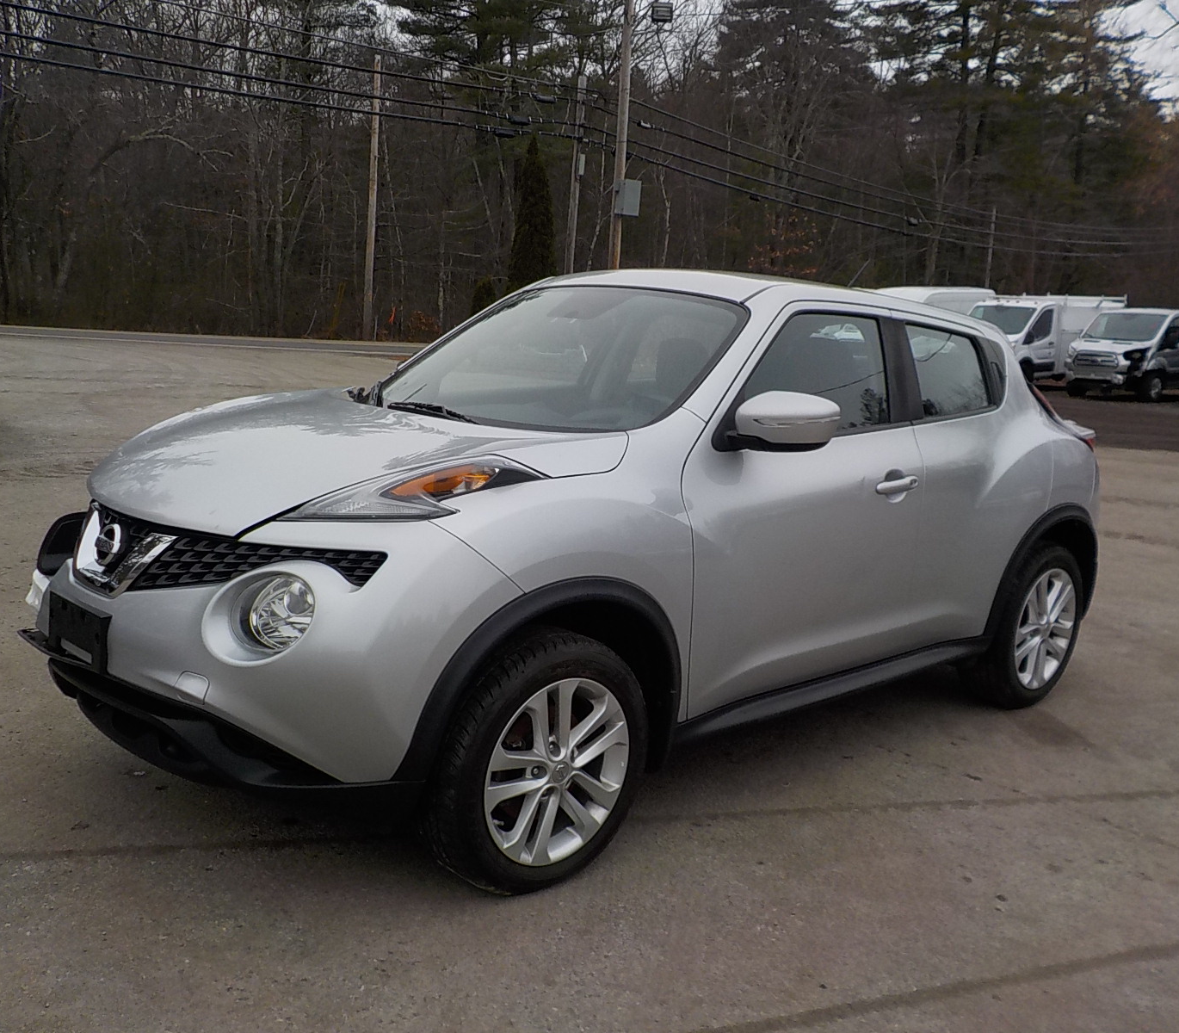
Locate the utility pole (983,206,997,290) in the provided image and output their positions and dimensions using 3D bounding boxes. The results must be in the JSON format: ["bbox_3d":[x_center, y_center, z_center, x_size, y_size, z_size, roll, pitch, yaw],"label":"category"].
[{"bbox_3d":[21.443,-12.682,64.533,0.280,7.900,0.280,4,10,0],"label":"utility pole"}]

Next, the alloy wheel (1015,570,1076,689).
[{"bbox_3d":[1.728,0.428,4.702,0.465,0.465,0.170,-6,14,-43],"label":"alloy wheel"}]

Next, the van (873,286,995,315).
[{"bbox_3d":[10.177,-5.853,37.267,5.980,2.540,2.060,-5,13,-41],"label":"van"}]

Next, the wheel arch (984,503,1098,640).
[{"bbox_3d":[1.725,0.188,4.560,0.950,0.500,0.140,-6,14,-43],"label":"wheel arch"}]

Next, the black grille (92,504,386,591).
[{"bbox_3d":[-1.062,0.069,3.030,0.400,0.220,1.300,-6,14,-43],"label":"black grille"}]

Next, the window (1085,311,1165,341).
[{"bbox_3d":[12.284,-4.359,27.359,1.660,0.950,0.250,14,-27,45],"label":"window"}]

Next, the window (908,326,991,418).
[{"bbox_3d":[1.265,-0.516,4.212,0.050,0.340,0.470,-16,-6,42],"label":"window"}]

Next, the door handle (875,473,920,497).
[{"bbox_3d":[0.963,-0.099,3.728,0.215,0.050,0.055,-10,16,-42],"label":"door handle"}]

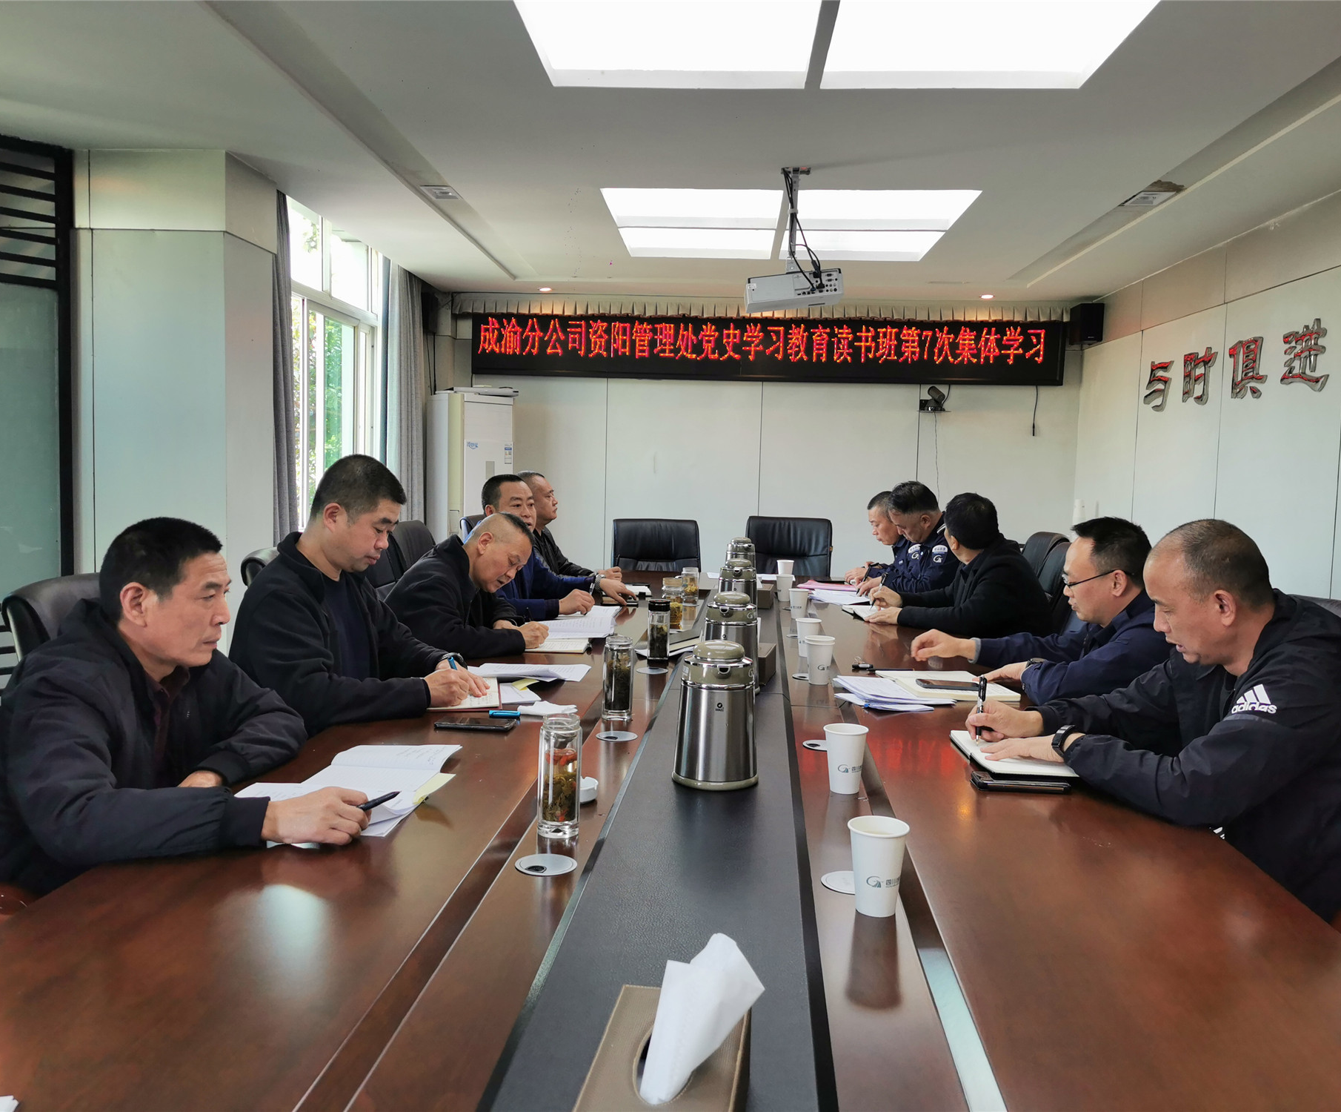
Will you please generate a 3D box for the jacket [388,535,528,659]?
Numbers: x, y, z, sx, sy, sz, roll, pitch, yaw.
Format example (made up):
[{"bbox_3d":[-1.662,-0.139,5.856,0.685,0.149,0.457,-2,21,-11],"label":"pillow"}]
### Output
[{"bbox_3d":[-0.669,0.242,3.532,0.550,0.600,0.600,3,5,12],"label":"jacket"}]

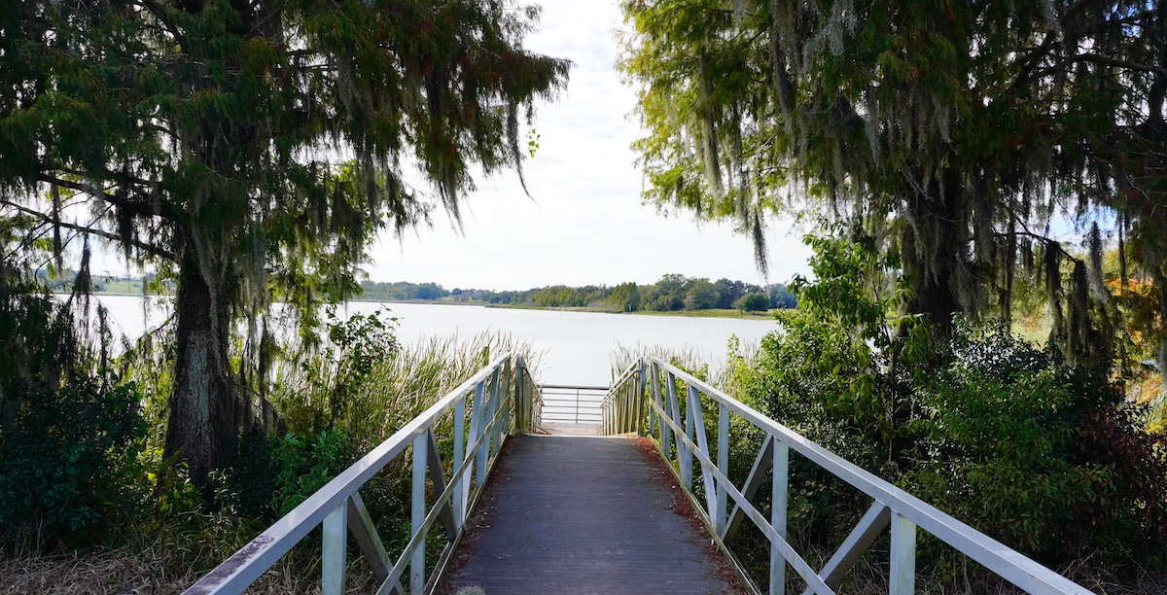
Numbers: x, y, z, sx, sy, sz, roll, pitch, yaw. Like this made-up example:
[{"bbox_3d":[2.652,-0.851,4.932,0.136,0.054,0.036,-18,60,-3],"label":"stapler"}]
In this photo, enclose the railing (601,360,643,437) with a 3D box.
[{"bbox_3d":[0.635,2.220,14.800,0.160,1.080,9.350,1,-11,-1],"label":"railing"}]

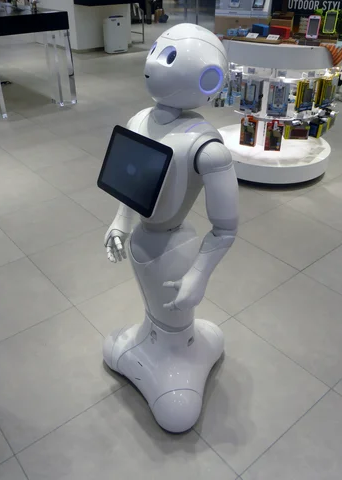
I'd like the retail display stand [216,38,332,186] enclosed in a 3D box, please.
[{"bbox_3d":[0.730,-0.978,3.093,0.940,0.910,0.940,7,34,10],"label":"retail display stand"}]

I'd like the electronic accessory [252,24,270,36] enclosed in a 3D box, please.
[{"bbox_3d":[0.564,-1.303,2.681,0.050,0.054,0.110,-18,37,-26],"label":"electronic accessory"}]

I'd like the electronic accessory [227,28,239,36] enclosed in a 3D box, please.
[{"bbox_3d":[0.384,-1.289,2.669,0.050,0.044,0.042,19,38,26],"label":"electronic accessory"}]

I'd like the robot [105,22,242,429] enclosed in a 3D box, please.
[{"bbox_3d":[0.025,0.003,1.317,0.440,1.210,0.490,-24,40,-32],"label":"robot"}]

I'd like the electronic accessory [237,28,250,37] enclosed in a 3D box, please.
[{"bbox_3d":[0.447,-1.278,2.652,0.050,0.044,0.042,26,41,34],"label":"electronic accessory"}]

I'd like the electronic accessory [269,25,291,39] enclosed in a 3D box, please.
[{"bbox_3d":[0.671,-1.257,2.610,0.050,0.056,0.115,-21,39,-29],"label":"electronic accessory"}]

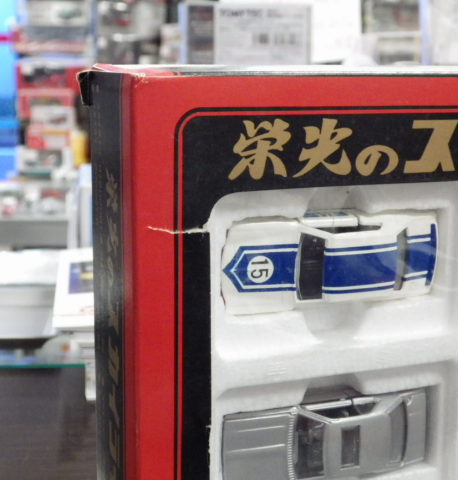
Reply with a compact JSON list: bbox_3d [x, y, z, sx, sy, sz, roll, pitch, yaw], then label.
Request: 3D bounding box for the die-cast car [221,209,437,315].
[{"bbox_3d":[0.030,0.006,0.323,0.072,0.028,0.022,-4,11,-25],"label":"die-cast car"}]

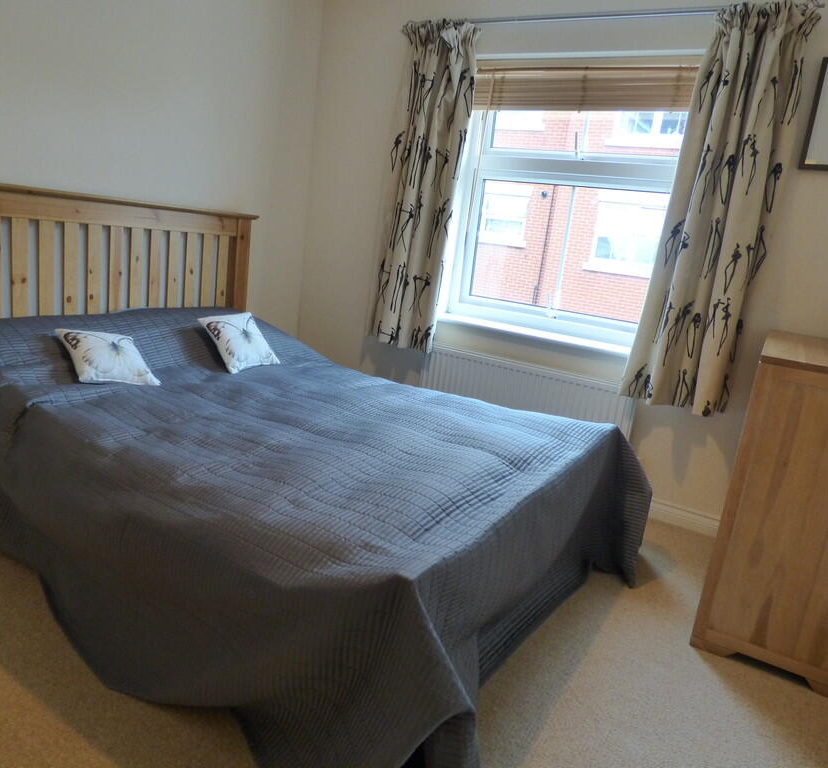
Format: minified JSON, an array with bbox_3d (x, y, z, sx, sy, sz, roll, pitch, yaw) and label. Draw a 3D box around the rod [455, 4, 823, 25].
[{"bbox_3d":[0.703,-1.569,2.530,1.816,0.028,0.035,16,16,28],"label":"rod"}]

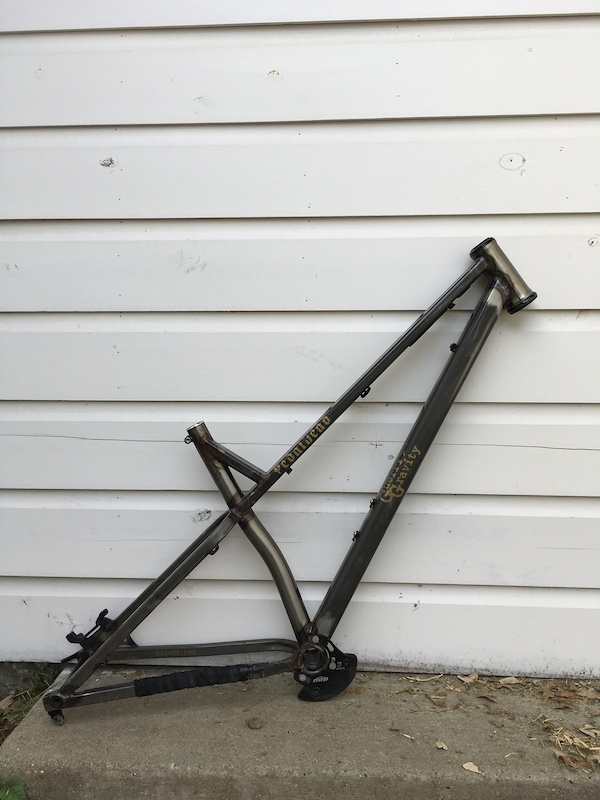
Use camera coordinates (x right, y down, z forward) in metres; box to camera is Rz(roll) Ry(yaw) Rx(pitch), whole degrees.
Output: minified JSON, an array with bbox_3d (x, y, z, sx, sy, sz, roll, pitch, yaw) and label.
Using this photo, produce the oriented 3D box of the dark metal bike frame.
[{"bbox_3d":[-0.003,0.125,1.197,0.860,0.820,0.168,0,5,-6],"label":"dark metal bike frame"}]

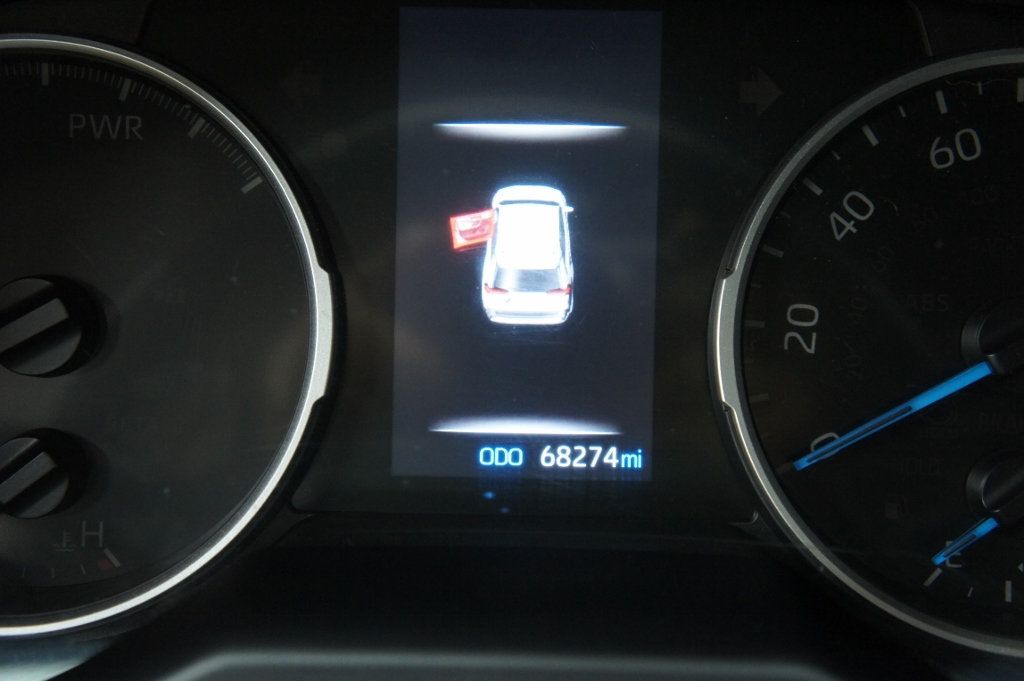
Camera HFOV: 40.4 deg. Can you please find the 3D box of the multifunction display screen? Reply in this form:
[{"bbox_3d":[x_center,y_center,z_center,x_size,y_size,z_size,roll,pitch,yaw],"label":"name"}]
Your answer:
[{"bbox_3d":[0.003,-0.019,0.283,0.053,0.094,0.008,1,1,1],"label":"multifunction display screen"}]

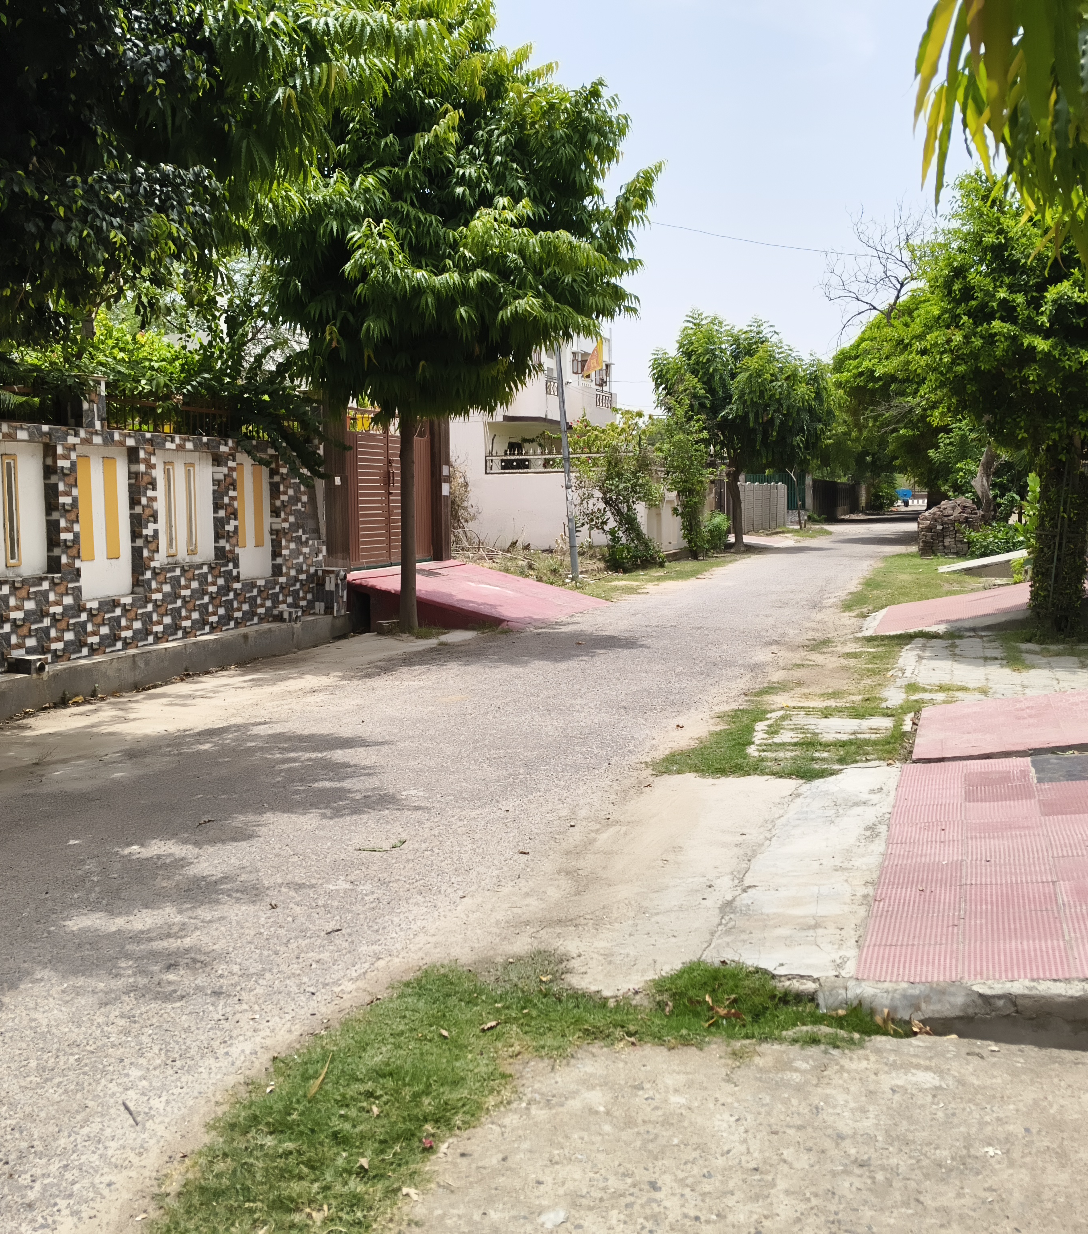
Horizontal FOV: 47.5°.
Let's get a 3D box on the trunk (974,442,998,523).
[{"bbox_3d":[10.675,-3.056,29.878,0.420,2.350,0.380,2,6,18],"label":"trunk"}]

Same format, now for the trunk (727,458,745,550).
[{"bbox_3d":[4.795,-2.774,30.884,0.360,2.240,0.330,0,6,18],"label":"trunk"}]

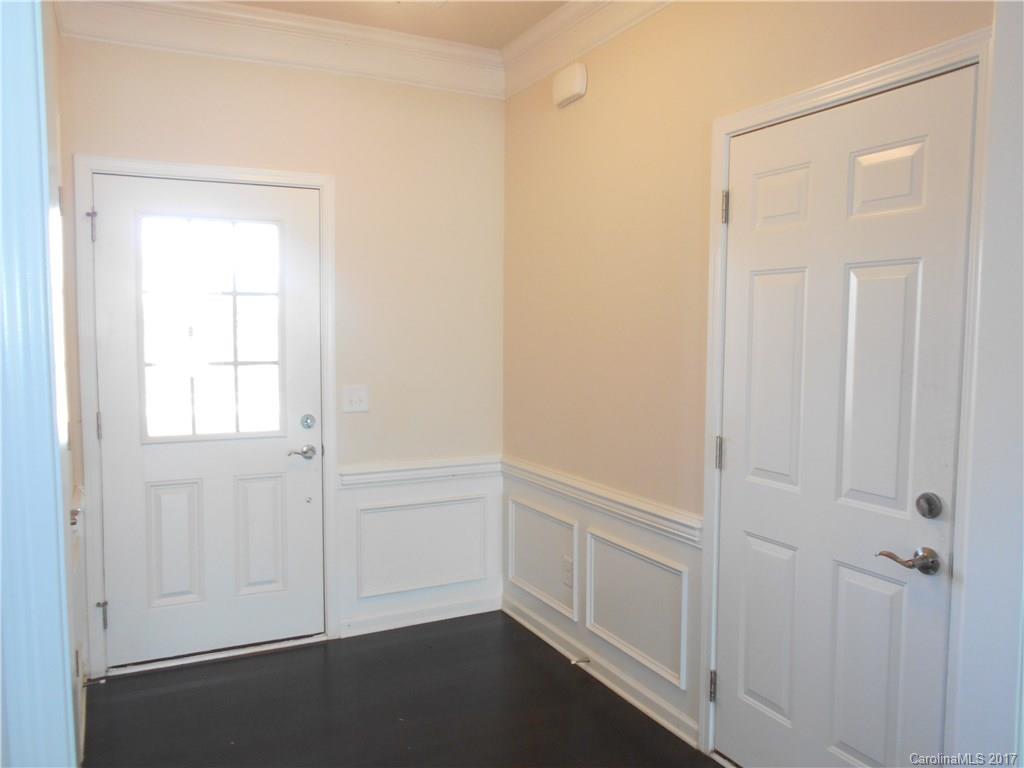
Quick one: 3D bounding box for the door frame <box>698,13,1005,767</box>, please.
[{"bbox_3d":[0.912,0.236,2.235,0.110,2.178,0.950,-2,5,-28],"label":"door frame"}]

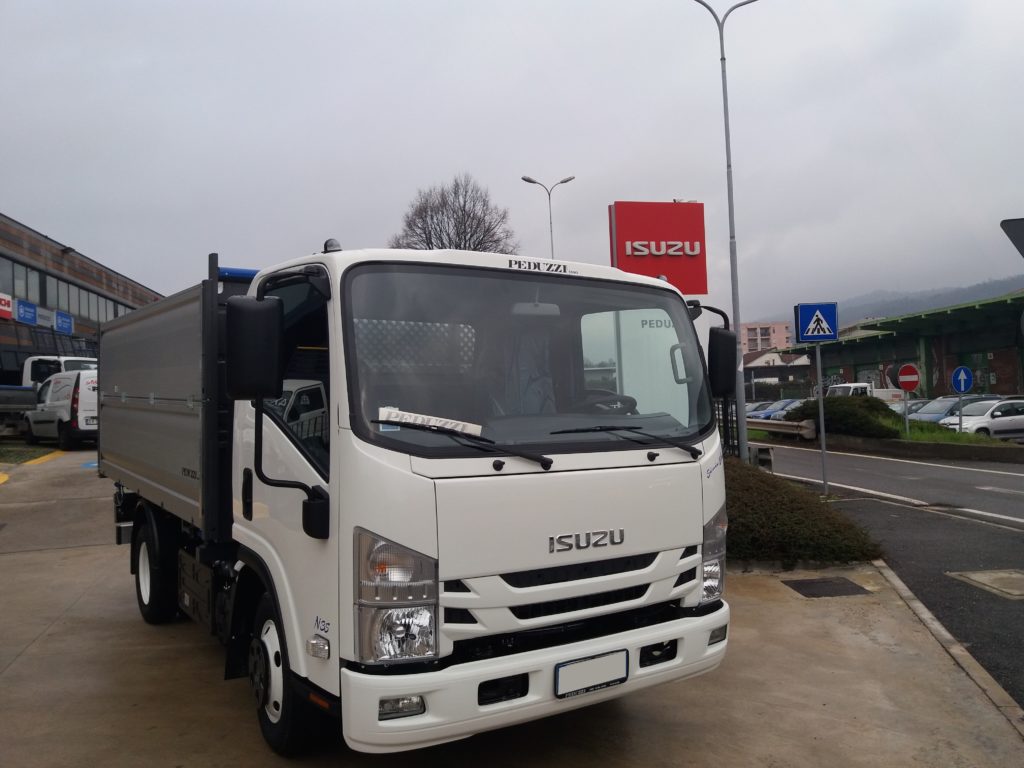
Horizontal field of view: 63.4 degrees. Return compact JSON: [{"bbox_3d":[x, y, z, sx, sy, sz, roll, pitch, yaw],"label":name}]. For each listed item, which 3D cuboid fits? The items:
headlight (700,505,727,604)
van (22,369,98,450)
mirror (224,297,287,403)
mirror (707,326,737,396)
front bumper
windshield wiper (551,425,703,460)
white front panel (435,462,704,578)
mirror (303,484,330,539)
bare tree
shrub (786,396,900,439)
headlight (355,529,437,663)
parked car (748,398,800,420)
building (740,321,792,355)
[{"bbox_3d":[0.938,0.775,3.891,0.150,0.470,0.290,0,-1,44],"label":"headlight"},{"bbox_3d":[-10.780,0.640,20.900,4.050,1.820,1.830,-1,-1,45],"label":"van"},{"bbox_3d":[-0.933,-0.129,2.979,0.210,0.375,0.100,1,-1,-15],"label":"mirror"},{"bbox_3d":[1.092,-0.110,4.301,0.182,0.374,0.086,0,-1,-34],"label":"mirror"},{"bbox_3d":[0.251,1.135,3.370,1.912,0.294,0.268,0,-1,-34],"label":"front bumper"},{"bbox_3d":[0.500,0.254,3.542,0.835,0.151,0.104,0,-1,-34],"label":"windshield wiper"},{"bbox_3d":[0.312,0.536,3.353,1.380,0.380,0.110,1,-1,-35],"label":"white front panel"},{"bbox_3d":[-0.732,0.495,3.121,0.090,0.205,0.110,1,-1,-15],"label":"mirror"},{"bbox_3d":[-2.730,-4.000,40.000,7.200,12.000,7.200,-2,-1,0],"label":"bare tree"},{"bbox_3d":[12.800,1.275,32.000,3.700,1.550,4.000,-2,-2,0],"label":"shrub"},{"bbox_3d":[-0.407,0.740,2.934,0.258,0.476,0.186,0,-1,-34],"label":"headlight"},{"bbox_3d":[16.767,1.862,50.022,4.000,1.530,1.720,-2,-2,-10],"label":"parked car"},{"bbox_3d":[71.300,-6.000,233.000,14.500,22.000,13.000,-2,-1,10],"label":"building"}]

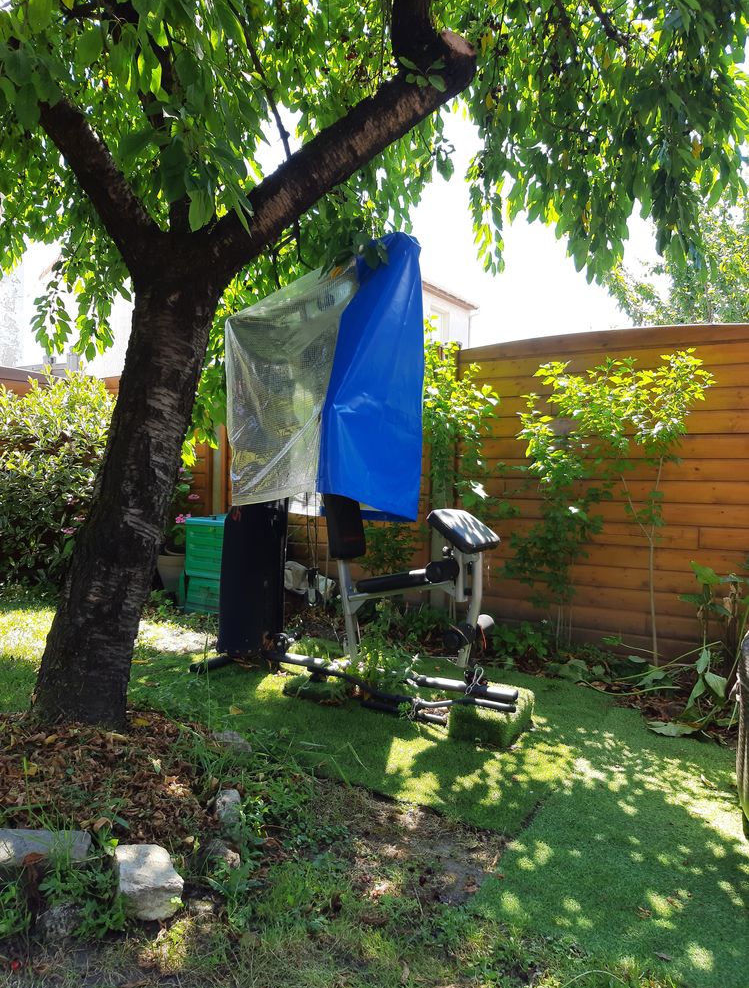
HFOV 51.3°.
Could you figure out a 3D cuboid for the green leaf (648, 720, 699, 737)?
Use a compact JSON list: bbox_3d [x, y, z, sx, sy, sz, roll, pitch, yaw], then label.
[{"bbox_3d":[1.246,0.978,3.250,0.210,0.045,0.140,1,3,11],"label":"green leaf"}]

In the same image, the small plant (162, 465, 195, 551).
[{"bbox_3d":[-1.453,0.092,5.750,0.340,0.620,0.340,0,3,0],"label":"small plant"}]

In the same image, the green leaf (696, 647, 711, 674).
[{"bbox_3d":[1.578,0.799,3.740,0.066,0.130,0.055,0,2,0],"label":"green leaf"}]

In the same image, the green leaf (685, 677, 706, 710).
[{"bbox_3d":[1.507,0.937,3.660,0.100,0.155,0.080,0,2,0],"label":"green leaf"}]

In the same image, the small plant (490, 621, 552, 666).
[{"bbox_3d":[0.805,0.819,4.270,0.330,0.240,0.280,0,2,0],"label":"small plant"}]

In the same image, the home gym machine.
[{"bbox_3d":[-0.060,-0.149,3.757,1.580,2.120,0.860,1,3,29],"label":"home gym machine"}]

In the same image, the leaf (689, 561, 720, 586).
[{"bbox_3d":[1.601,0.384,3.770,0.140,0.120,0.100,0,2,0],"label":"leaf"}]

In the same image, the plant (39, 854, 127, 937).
[{"bbox_3d":[-0.697,0.958,1.860,0.205,0.145,0.160,0,2,0],"label":"plant"}]

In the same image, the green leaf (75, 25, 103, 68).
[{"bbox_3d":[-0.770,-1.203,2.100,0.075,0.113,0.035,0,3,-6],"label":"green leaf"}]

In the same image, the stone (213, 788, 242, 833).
[{"bbox_3d":[-0.424,0.913,2.250,0.095,0.095,0.120,0,2,0],"label":"stone"}]

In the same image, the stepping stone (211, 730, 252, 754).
[{"bbox_3d":[-0.559,0.976,3.050,0.170,0.080,0.130,0,3,0],"label":"stepping stone"}]

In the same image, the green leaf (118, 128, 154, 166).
[{"bbox_3d":[-0.611,-0.889,2.000,0.065,0.120,0.040,44,0,0],"label":"green leaf"}]

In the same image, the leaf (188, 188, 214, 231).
[{"bbox_3d":[-0.455,-0.748,2.050,0.066,0.110,0.035,0,2,0],"label":"leaf"}]

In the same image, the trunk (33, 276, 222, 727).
[{"bbox_3d":[-0.973,0.034,3.120,0.400,1.720,0.380,13,0,-1],"label":"trunk"}]

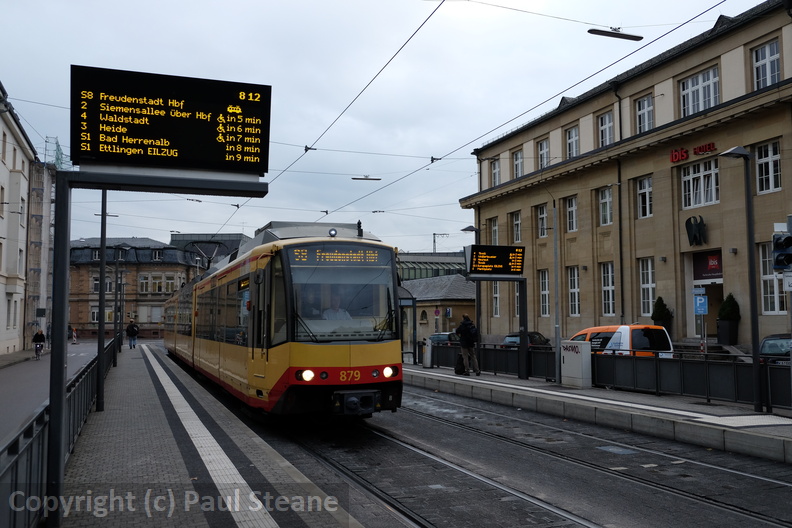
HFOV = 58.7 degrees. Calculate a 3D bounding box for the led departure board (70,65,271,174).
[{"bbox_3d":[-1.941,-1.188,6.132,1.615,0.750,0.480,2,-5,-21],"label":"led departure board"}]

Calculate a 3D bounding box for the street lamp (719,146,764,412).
[{"bbox_3d":[6.125,0.243,12.485,0.600,4.700,0.300,2,-5,-21],"label":"street lamp"}]

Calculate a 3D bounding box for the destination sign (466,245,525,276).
[{"bbox_3d":[2.692,-0.081,19.096,1.620,0.745,0.500,2,-5,-21],"label":"destination sign"}]

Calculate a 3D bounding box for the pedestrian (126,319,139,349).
[{"bbox_3d":[-15.538,4.124,41.573,0.640,1.780,0.450,2,-5,-21],"label":"pedestrian"}]

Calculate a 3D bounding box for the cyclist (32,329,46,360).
[{"bbox_3d":[-19.295,4.353,38.228,0.640,1.670,1.720,2,-5,-21],"label":"cyclist"}]

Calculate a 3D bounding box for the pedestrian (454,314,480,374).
[{"bbox_3d":[2.094,2.361,20.574,0.620,1.790,0.580,-2,-5,25],"label":"pedestrian"}]

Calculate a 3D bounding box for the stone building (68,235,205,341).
[{"bbox_3d":[-35.048,3.350,98.036,16.500,13.600,13.000,0,-5,1],"label":"stone building"}]

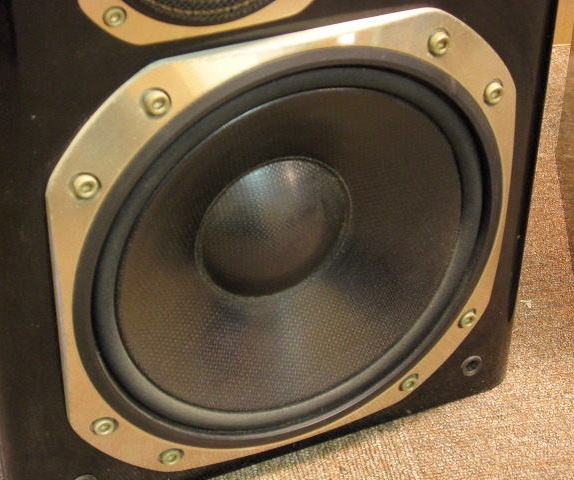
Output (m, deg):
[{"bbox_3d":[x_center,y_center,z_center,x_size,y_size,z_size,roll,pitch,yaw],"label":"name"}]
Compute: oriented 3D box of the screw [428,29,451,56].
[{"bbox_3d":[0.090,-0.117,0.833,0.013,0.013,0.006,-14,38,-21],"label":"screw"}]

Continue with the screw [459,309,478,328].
[{"bbox_3d":[0.125,0.054,0.977,0.013,0.013,0.006,-14,38,-21],"label":"screw"}]

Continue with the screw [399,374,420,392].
[{"bbox_3d":[0.085,0.100,0.986,0.013,0.013,0.006,-14,38,-21],"label":"screw"}]

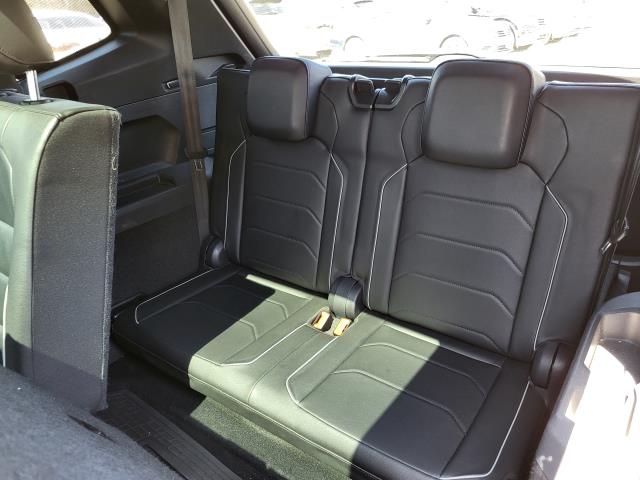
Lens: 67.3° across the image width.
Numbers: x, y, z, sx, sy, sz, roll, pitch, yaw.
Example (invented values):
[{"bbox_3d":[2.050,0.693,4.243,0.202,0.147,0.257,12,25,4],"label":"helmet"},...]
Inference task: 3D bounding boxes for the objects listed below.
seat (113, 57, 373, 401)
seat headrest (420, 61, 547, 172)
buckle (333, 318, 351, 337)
[{"bbox_3d":[-0.194,-0.093,1.206,0.550,0.670,0.630,17,33,35],"label":"seat"},{"bbox_3d":[0.319,-0.258,0.954,0.200,0.198,0.118,17,21,35],"label":"seat headrest"},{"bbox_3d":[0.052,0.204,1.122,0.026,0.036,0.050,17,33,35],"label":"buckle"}]

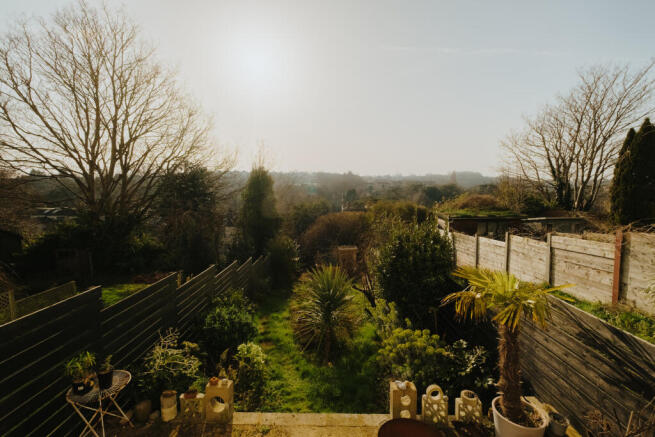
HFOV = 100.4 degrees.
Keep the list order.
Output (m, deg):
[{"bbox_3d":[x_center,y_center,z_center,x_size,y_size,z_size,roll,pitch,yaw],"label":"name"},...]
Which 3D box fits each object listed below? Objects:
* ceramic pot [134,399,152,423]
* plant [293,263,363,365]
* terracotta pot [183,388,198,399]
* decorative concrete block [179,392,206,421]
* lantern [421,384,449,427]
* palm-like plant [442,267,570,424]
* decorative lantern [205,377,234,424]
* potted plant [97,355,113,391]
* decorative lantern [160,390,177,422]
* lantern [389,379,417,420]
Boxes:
[{"bbox_3d":[-2.410,2.517,3.594,0.170,0.230,0.170,0,4,0],"label":"ceramic pot"},{"bbox_3d":[-0.040,2.058,5.775,1.450,2.050,1.400,0,4,0],"label":"plant"},{"bbox_3d":[-1.690,2.149,3.370,0.155,0.085,0.145,0,4,0],"label":"terracotta pot"},{"bbox_3d":[-1.775,2.478,3.581,0.290,0.310,0.100,0,4,0],"label":"decorative concrete block"},{"bbox_3d":[1.370,2.392,3.519,0.300,0.490,0.120,0,4,0],"label":"lantern"},{"bbox_3d":[1.970,1.442,3.090,1.350,1.650,1.250,0,4,0],"label":"palm-like plant"},{"bbox_3d":[-1.405,2.390,3.574,0.295,0.485,0.155,0,4,0],"label":"decorative lantern"},{"bbox_3d":[-2.580,1.782,3.176,0.140,0.360,0.140,0,4,0],"label":"potted plant"},{"bbox_3d":[-2.090,2.464,3.590,0.165,0.335,0.155,0,4,0],"label":"decorative lantern"},{"bbox_3d":[0.985,2.406,3.560,0.295,0.455,0.160,0,4,0],"label":"lantern"}]

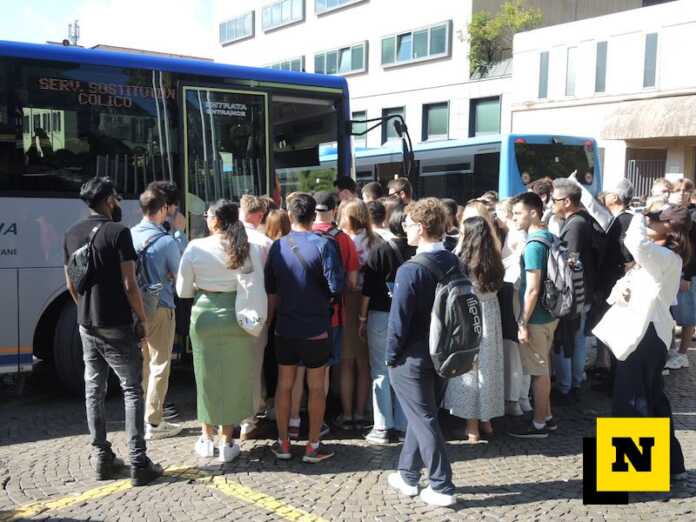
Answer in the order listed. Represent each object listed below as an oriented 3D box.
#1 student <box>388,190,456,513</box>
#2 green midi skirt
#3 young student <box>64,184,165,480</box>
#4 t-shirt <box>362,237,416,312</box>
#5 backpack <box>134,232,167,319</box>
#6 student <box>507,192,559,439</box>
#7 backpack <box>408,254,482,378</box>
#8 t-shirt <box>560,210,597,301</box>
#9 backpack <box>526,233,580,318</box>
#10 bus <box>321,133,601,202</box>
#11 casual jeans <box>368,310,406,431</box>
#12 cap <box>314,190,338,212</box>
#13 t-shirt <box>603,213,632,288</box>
[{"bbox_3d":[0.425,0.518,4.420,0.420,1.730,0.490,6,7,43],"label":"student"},{"bbox_3d":[-0.834,0.642,5.080,0.440,0.880,0.370,0,5,-7],"label":"green midi skirt"},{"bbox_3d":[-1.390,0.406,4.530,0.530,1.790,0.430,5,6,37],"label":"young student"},{"bbox_3d":[0.315,0.095,5.400,0.430,0.550,0.270,-2,6,-30],"label":"t-shirt"},{"bbox_3d":[-1.375,0.094,5.320,0.290,0.530,0.180,5,7,40],"label":"backpack"},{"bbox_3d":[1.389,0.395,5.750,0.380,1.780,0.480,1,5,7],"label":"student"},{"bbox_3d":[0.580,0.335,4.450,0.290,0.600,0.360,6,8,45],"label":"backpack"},{"bbox_3d":[1.907,-0.045,6.320,0.310,0.710,0.460,3,6,25],"label":"t-shirt"},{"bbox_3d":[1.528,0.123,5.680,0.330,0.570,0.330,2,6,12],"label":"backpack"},{"bbox_3d":[-0.180,-0.830,17.100,2.550,3.100,12.000,-3,7,-36],"label":"bus"},{"bbox_3d":[0.296,0.767,5.450,0.390,0.930,0.310,-2,6,-34],"label":"casual jeans"},{"bbox_3d":[-0.170,-0.463,5.900,0.190,0.160,0.260,2,6,12],"label":"cap"},{"bbox_3d":[2.231,-0.078,6.300,0.270,0.660,0.460,2,6,12],"label":"t-shirt"}]

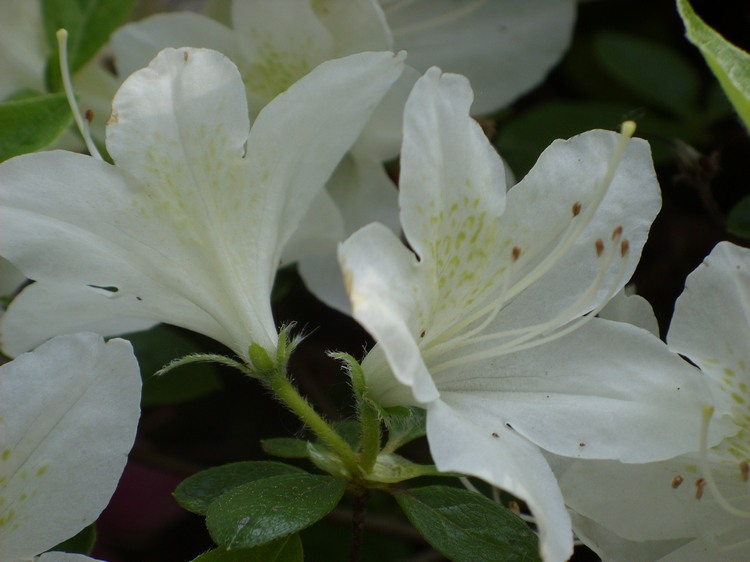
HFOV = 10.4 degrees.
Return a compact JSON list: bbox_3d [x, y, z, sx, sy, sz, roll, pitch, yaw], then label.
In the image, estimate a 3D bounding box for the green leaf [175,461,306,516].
[{"bbox_3d":[-0.017,0.030,0.602,0.026,0.005,0.013,-5,34,7],"label":"green leaf"}]

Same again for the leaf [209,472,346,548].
[{"bbox_3d":[-0.014,0.033,0.590,0.014,0.005,0.028,25,37,30],"label":"leaf"}]

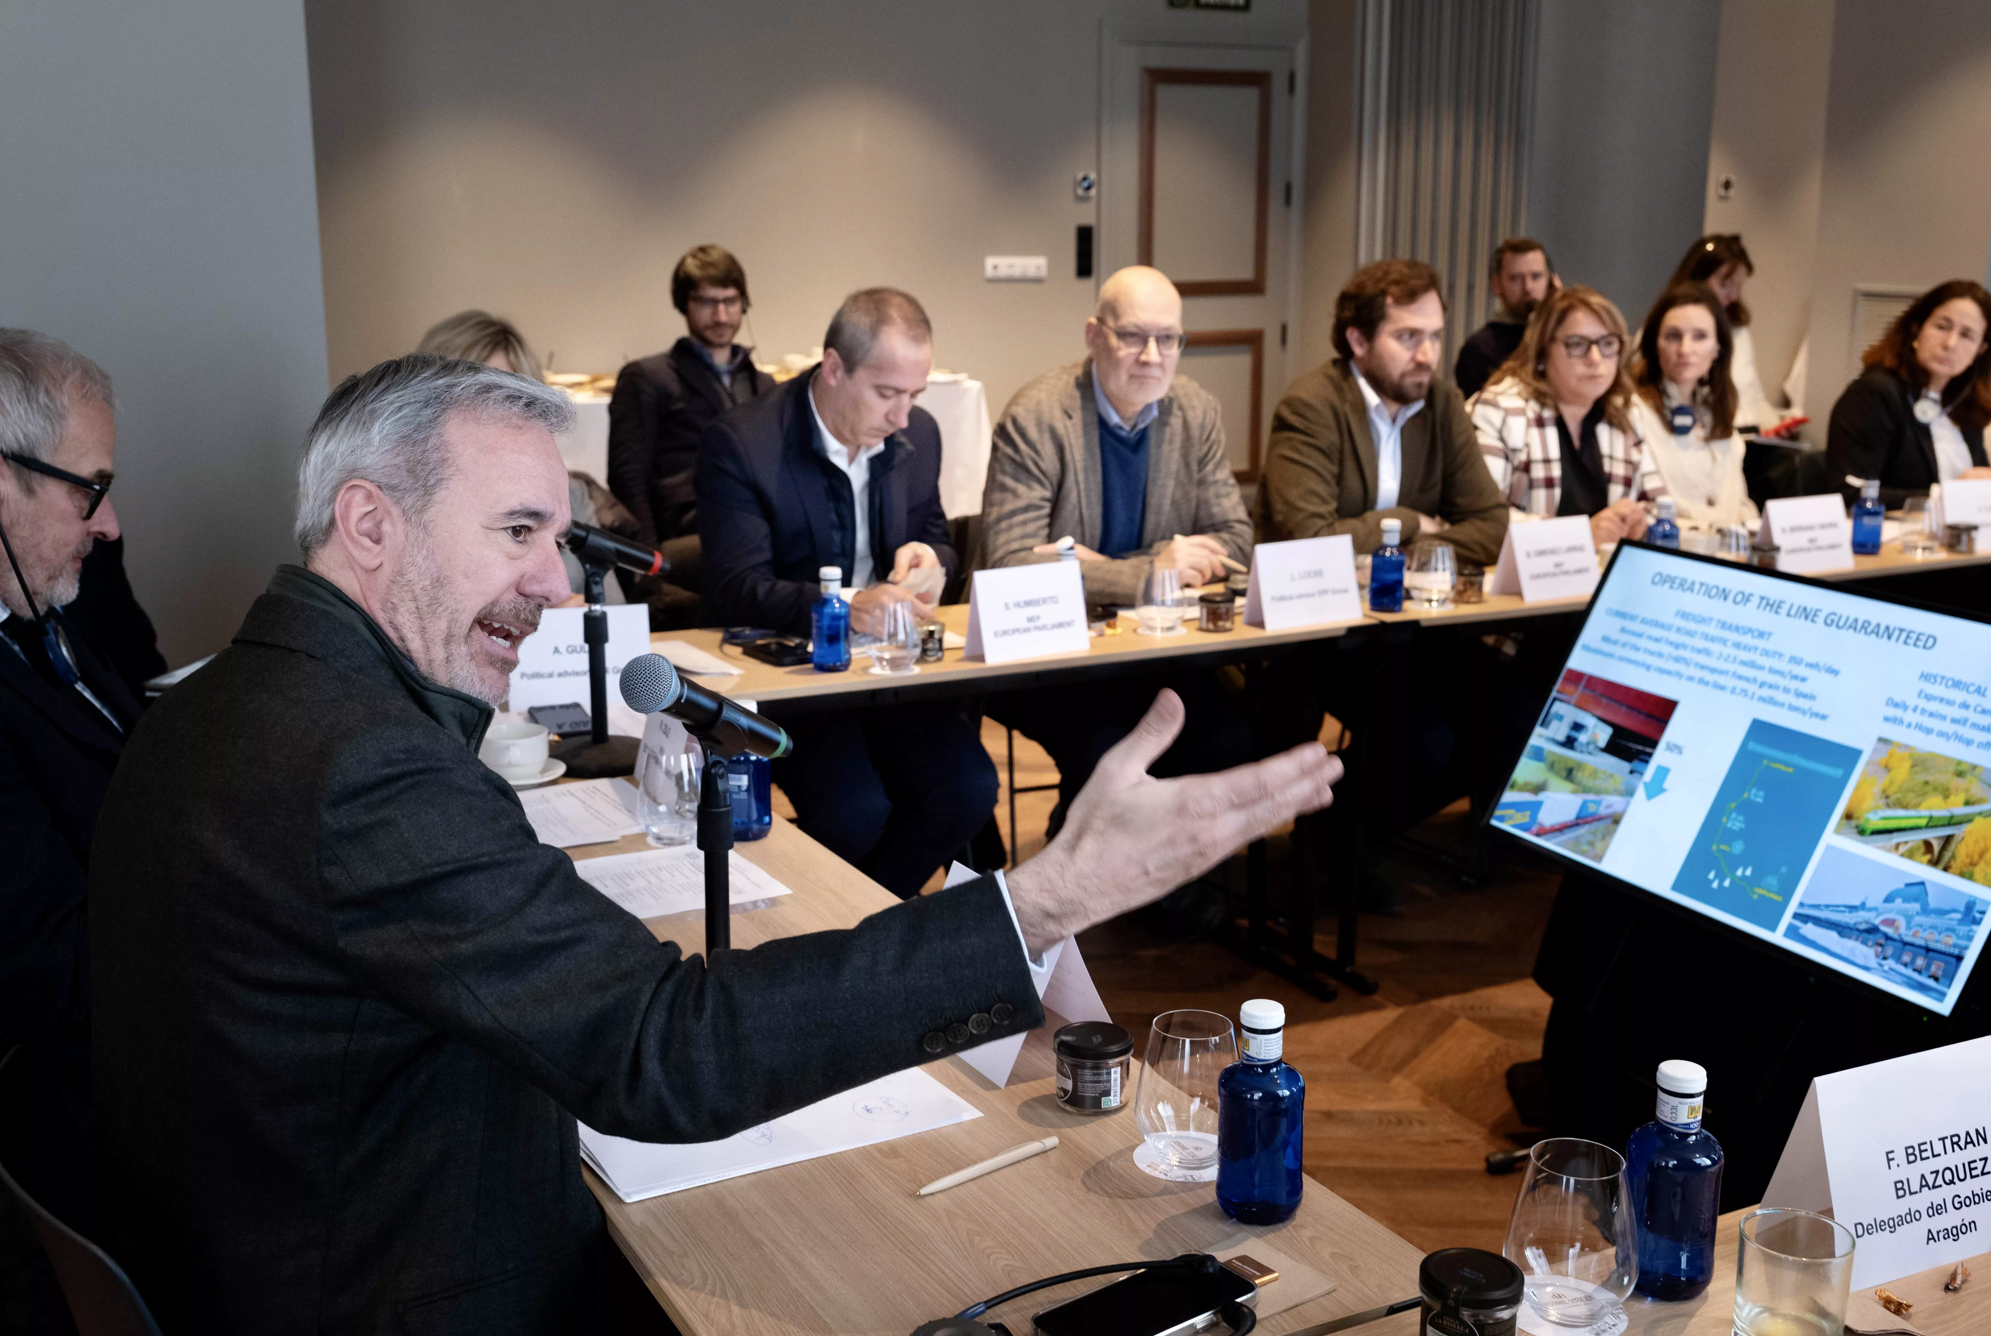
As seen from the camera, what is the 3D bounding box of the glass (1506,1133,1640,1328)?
[{"bbox_3d":[0.398,0.390,1.420,0.089,0.112,0.089,0,13,0],"label":"glass"}]

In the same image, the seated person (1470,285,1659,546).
[{"bbox_3d":[1.322,-0.199,4.611,0.510,1.270,0.760,-7,15,-26],"label":"seated person"}]

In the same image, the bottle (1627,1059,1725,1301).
[{"bbox_3d":[0.472,0.353,1.427,0.064,0.163,0.064,0,13,0],"label":"bottle"}]

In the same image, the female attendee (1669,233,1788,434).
[{"bbox_3d":[2.315,-0.626,6.300,0.500,1.330,0.800,-11,17,-39],"label":"female attendee"}]

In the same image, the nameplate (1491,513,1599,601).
[{"bbox_3d":[1.051,-0.211,3.911,0.210,0.141,0.090,-8,15,-31],"label":"nameplate"}]

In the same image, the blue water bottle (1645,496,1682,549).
[{"bbox_3d":[1.331,-0.254,4.120,0.063,0.166,0.063,-7,15,-28],"label":"blue water bottle"}]

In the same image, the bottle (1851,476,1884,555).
[{"bbox_3d":[1.840,-0.322,4.359,0.064,0.158,0.064,0,13,0],"label":"bottle"}]

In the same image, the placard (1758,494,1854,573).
[{"bbox_3d":[1.641,-0.275,4.187,0.210,0.142,0.087,-7,15,-27],"label":"placard"}]

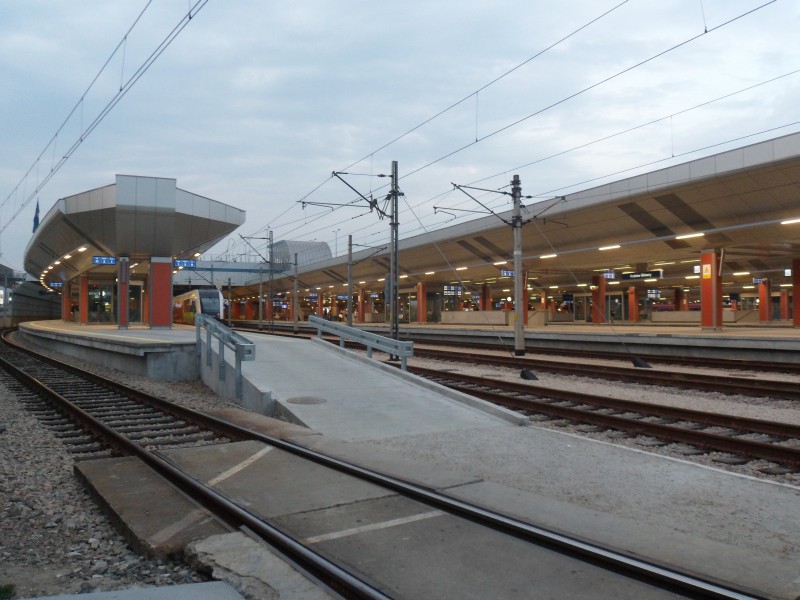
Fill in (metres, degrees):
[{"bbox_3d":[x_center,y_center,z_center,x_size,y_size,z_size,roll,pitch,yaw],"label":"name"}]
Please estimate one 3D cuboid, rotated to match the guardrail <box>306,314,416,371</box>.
[{"bbox_3d":[-1.187,1.040,15.545,0.326,0.765,5.763,1,4,-27],"label":"guardrail"}]

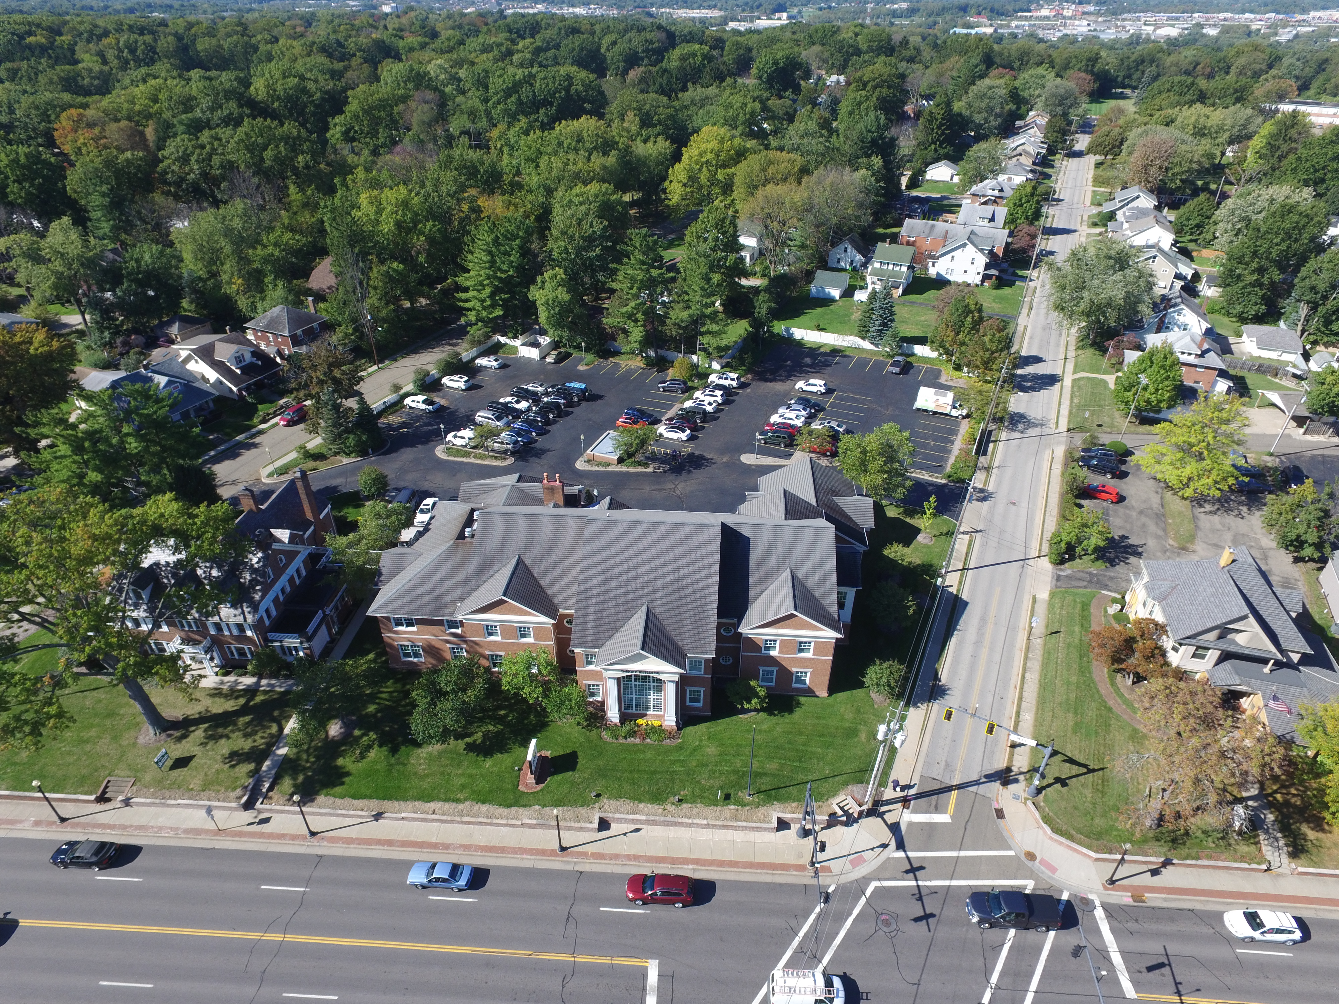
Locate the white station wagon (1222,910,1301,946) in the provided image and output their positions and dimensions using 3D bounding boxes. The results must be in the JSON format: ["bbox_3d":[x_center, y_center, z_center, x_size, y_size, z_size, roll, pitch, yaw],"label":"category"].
[{"bbox_3d":[40.233,28.611,52.395,4.420,1.570,1.780,3,33,4],"label":"white station wagon"}]

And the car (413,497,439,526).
[{"bbox_3d":[-27.544,1.123,87.884,1.830,1.450,4.800,0,34,0],"label":"car"}]

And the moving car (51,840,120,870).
[{"bbox_3d":[-42.364,25.570,56.217,4.500,1.400,1.780,2,34,3],"label":"moving car"}]

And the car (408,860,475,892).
[{"bbox_3d":[-16.513,26.798,55.657,4.650,1.380,1.800,2,33,3],"label":"car"}]

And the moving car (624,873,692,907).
[{"bbox_3d":[-0.705,27.089,54.336,4.640,1.650,1.880,2,33,3],"label":"moving car"}]

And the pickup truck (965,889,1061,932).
[{"bbox_3d":[23.621,28.074,53.249,5.750,1.900,2.030,2,33,3],"label":"pickup truck"}]

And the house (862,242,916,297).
[{"bbox_3d":[47.187,-49.815,163.925,8.800,8.700,10.500,15,36,22],"label":"house"}]

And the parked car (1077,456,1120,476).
[{"bbox_3d":[56.519,-4.747,101.444,4.850,1.820,1.950,24,40,31],"label":"parked car"}]

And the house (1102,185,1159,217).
[{"bbox_3d":[108.469,-69.605,182.518,10.754,7.600,9.459,15,36,21],"label":"house"}]

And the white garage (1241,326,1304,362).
[{"bbox_3d":[105.470,-28.319,135.322,7.700,4.300,8.100,15,36,22],"label":"white garage"}]

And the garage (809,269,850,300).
[{"bbox_3d":[30.633,-41.223,145.703,6.000,3.900,7.700,15,36,21],"label":"garage"}]

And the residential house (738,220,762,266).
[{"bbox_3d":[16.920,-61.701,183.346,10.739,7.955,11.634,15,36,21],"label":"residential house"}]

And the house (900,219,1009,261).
[{"bbox_3d":[66.988,-61.132,182.535,22.870,8.303,12.032,15,36,21],"label":"house"}]

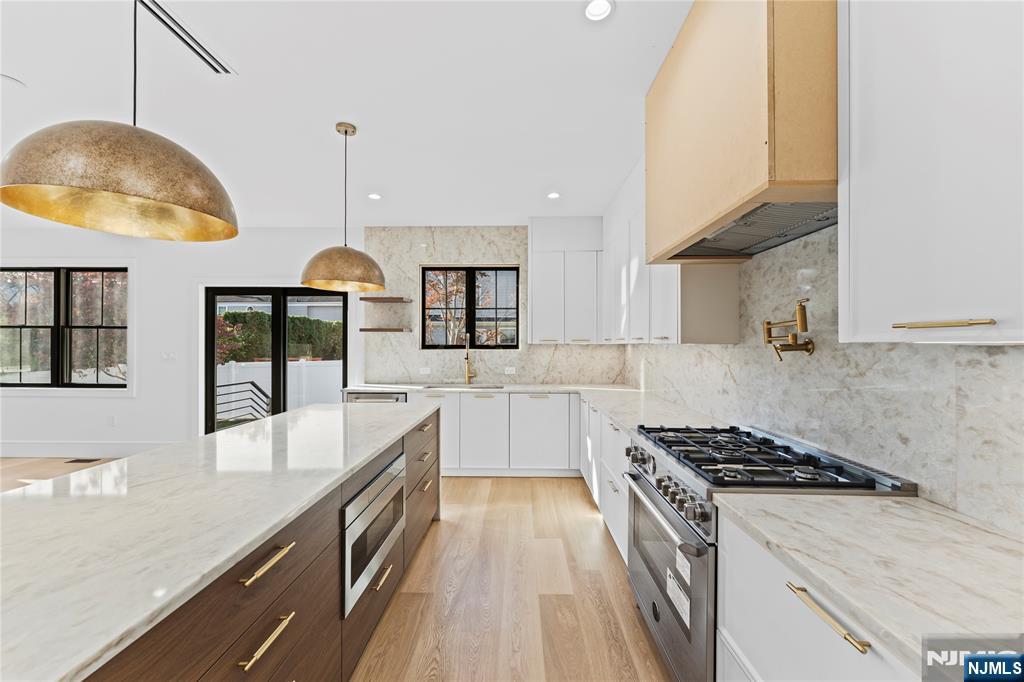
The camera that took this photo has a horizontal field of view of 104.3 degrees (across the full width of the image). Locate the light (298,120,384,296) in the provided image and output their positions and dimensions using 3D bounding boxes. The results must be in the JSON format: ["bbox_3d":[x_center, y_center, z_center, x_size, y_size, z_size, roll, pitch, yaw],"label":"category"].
[{"bbox_3d":[-1.051,-0.846,2.520,0.486,1.008,0.486,0,0,1],"label":"light"}]

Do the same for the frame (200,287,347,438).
[{"bbox_3d":[-2.806,0.377,4.822,1.752,2.035,0.120,0,0,1],"label":"frame"}]

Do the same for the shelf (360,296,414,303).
[{"bbox_3d":[-1.423,-0.457,4.507,0.480,0.038,0.300,0,0,1],"label":"shelf"}]

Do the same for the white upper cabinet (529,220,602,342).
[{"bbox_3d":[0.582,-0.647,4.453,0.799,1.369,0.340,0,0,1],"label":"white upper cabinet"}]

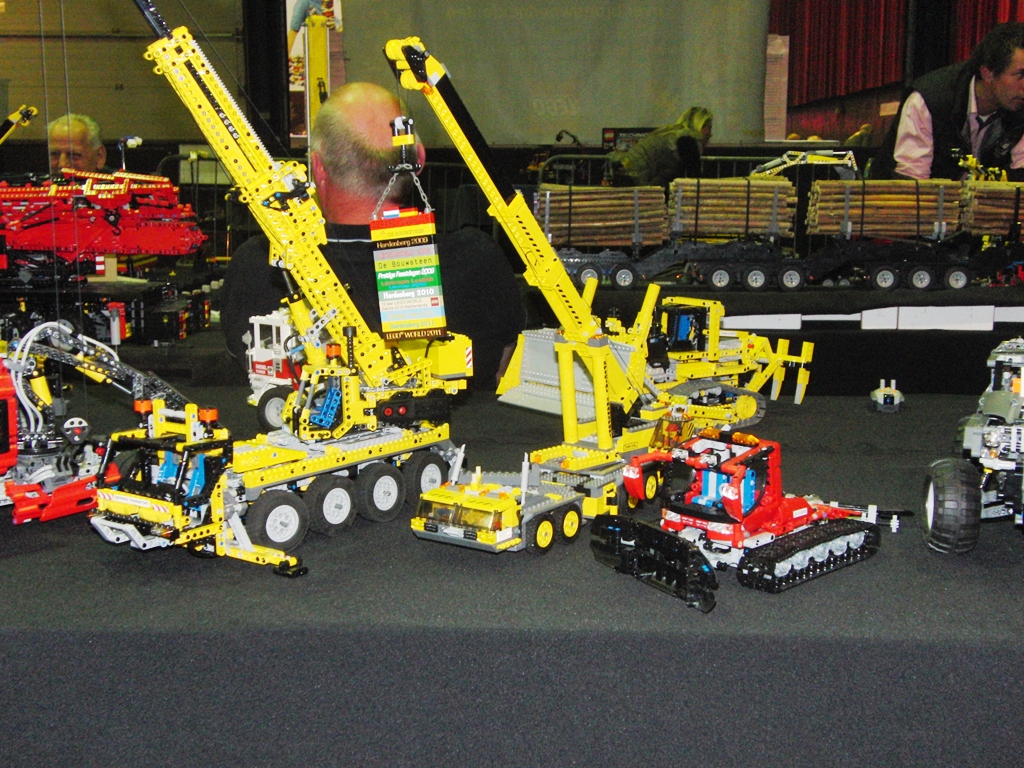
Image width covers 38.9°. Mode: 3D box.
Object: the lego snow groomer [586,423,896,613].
[{"bbox_3d":[0.234,0.106,1.461,0.179,0.147,0.300,10,15,44],"label":"lego snow groomer"}]

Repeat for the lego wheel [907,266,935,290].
[{"bbox_3d":[0.932,-0.239,3.300,0.059,0.059,0.023,0,11,3],"label":"lego wheel"}]

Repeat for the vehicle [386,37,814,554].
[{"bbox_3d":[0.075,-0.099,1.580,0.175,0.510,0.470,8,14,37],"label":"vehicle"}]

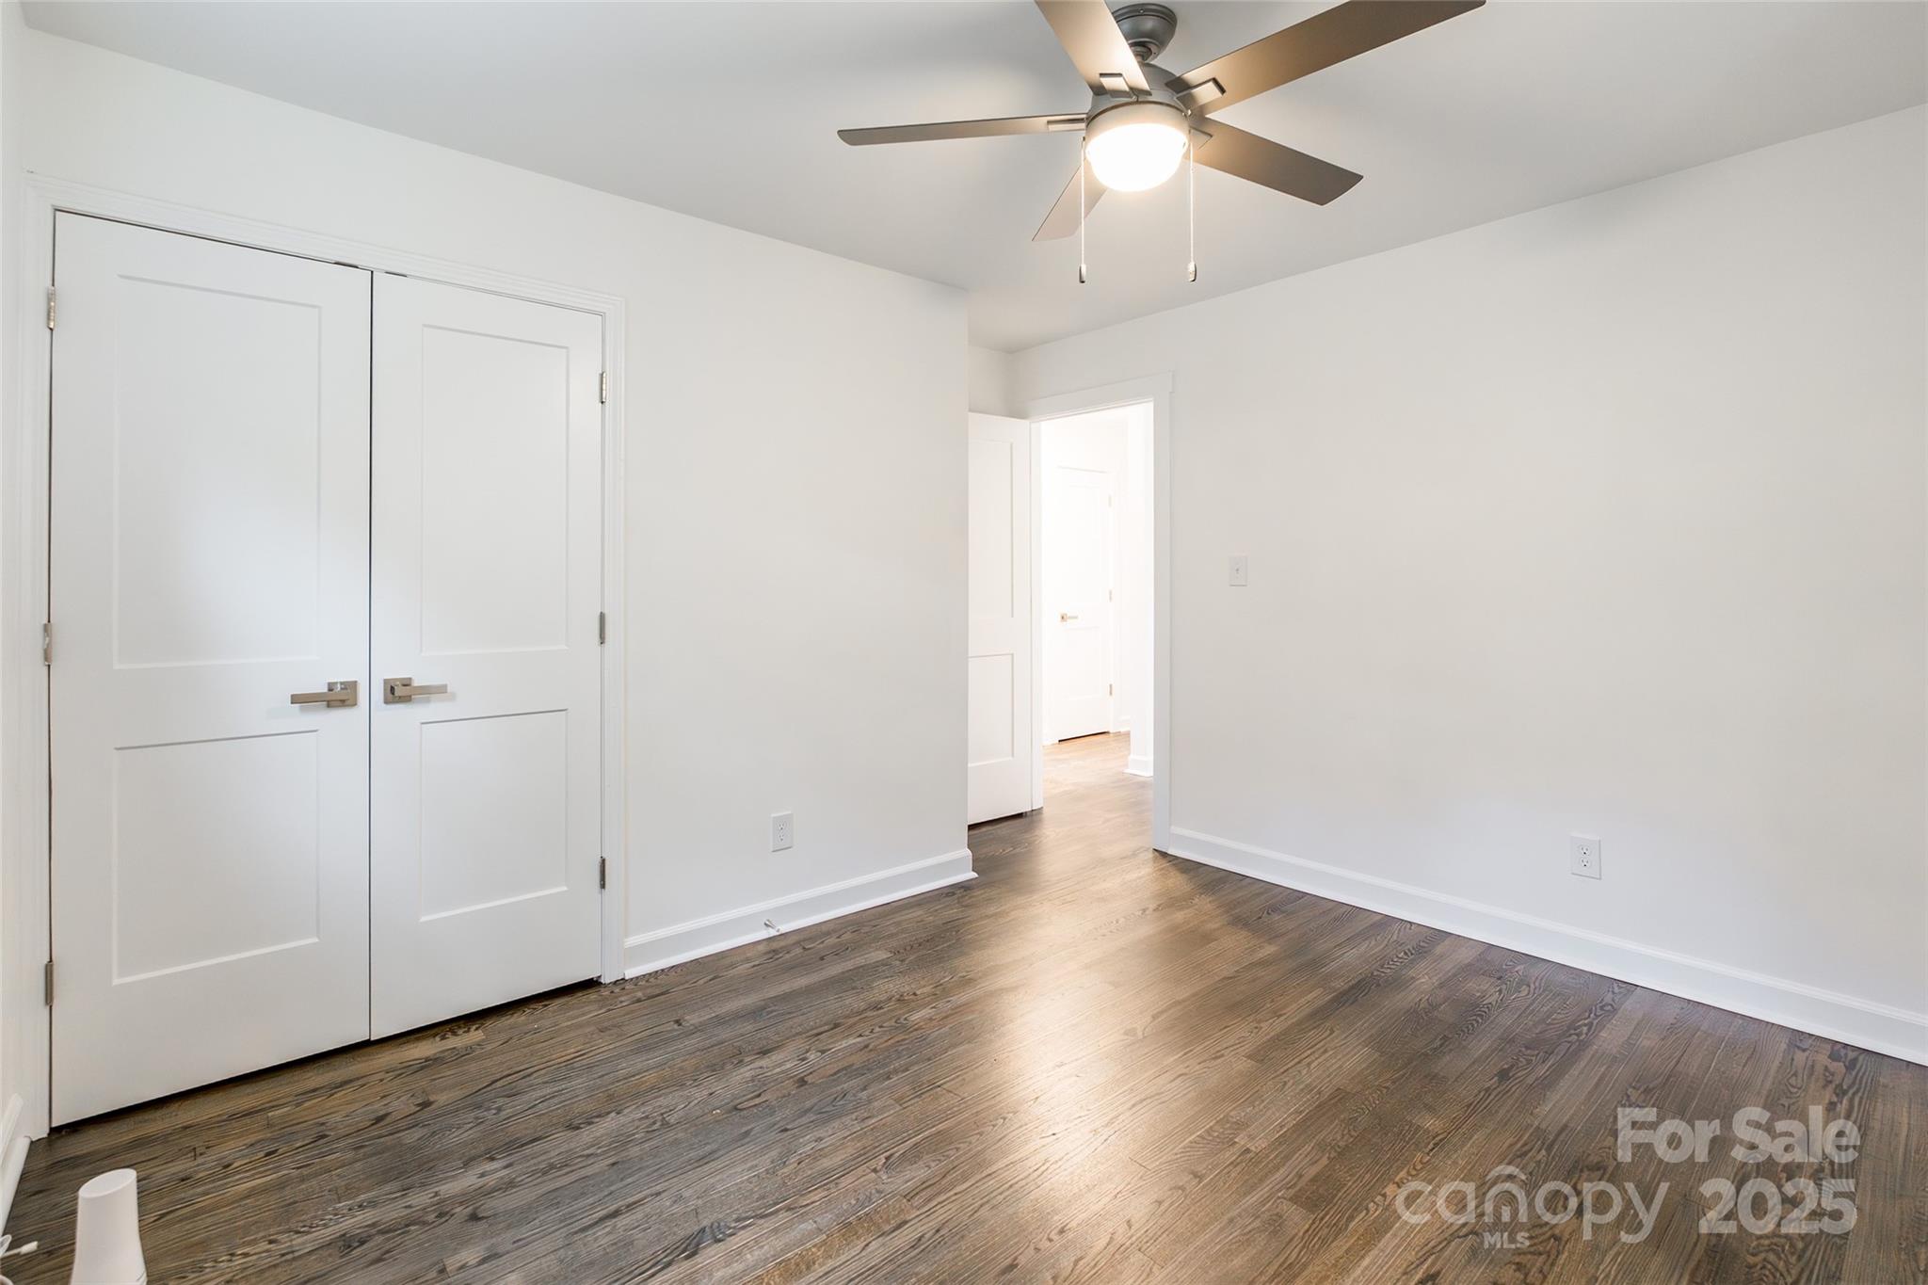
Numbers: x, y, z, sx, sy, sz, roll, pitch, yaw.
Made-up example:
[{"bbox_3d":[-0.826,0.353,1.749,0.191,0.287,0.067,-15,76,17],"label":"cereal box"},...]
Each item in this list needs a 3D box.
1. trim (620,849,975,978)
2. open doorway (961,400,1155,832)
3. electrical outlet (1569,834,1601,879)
[{"bbox_3d":[-0.515,0.965,3.160,1.460,0.120,0.030,-2,3,-39],"label":"trim"},{"bbox_3d":[0.671,-0.109,4.329,0.130,2.080,0.840,-2,3,-42],"label":"open doorway"},{"bbox_3d":[2.007,0.695,2.765,0.012,0.126,0.083,-2,3,-42],"label":"electrical outlet"}]

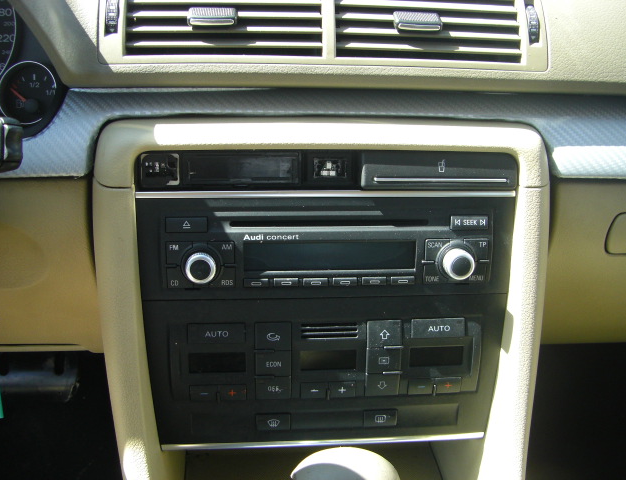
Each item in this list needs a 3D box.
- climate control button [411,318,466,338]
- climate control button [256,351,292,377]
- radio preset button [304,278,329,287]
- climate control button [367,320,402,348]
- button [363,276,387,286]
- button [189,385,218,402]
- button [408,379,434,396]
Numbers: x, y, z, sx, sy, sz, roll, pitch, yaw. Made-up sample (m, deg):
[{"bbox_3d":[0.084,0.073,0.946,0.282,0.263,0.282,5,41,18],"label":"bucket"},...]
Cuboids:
[{"bbox_3d":[0.082,0.057,0.463,0.036,0.013,0.005,-1,13,-5],"label":"climate control button"},{"bbox_3d":[-0.026,0.080,0.458,0.023,0.018,0.005,-1,13,-5],"label":"climate control button"},{"bbox_3d":[0.001,0.026,0.449,0.016,0.006,0.005,-1,13,-5],"label":"radio preset button"},{"bbox_3d":[0.046,0.061,0.460,0.023,0.018,0.005,-1,13,-5],"label":"climate control button"},{"bbox_3d":[0.039,0.026,0.443,0.015,0.006,0.006,-1,12,-6],"label":"button"},{"bbox_3d":[-0.069,0.097,0.447,0.018,0.010,0.006,-1,12,-6],"label":"button"},{"bbox_3d":[0.072,0.097,0.471,0.017,0.012,0.005,-1,13,-5],"label":"button"}]

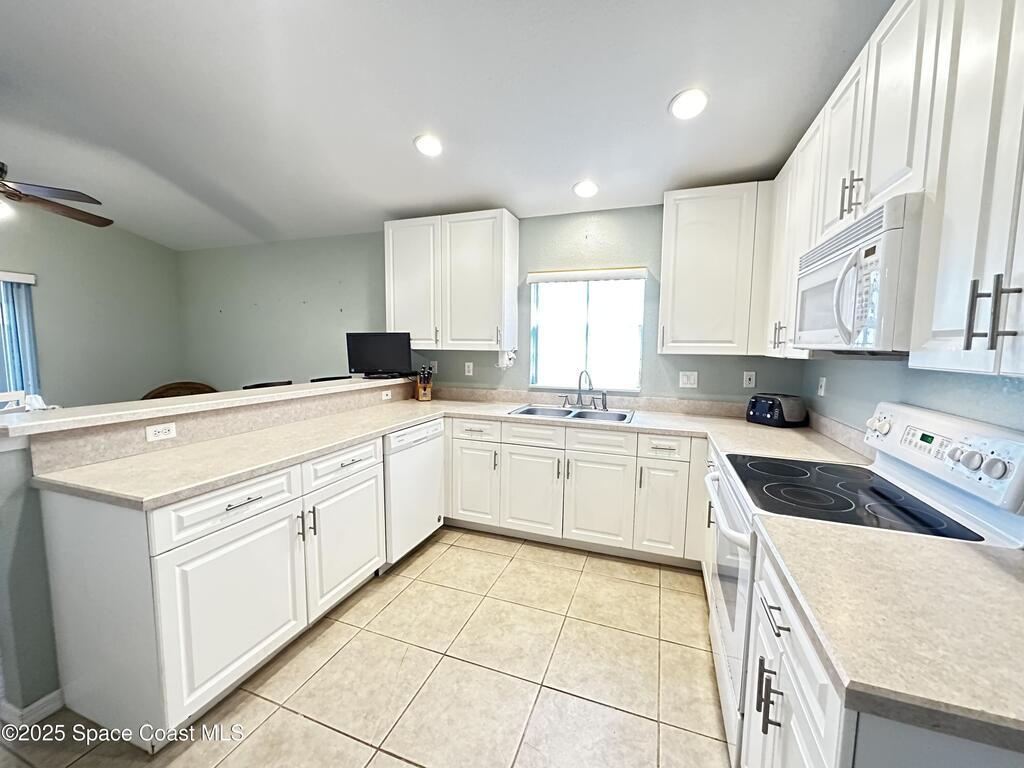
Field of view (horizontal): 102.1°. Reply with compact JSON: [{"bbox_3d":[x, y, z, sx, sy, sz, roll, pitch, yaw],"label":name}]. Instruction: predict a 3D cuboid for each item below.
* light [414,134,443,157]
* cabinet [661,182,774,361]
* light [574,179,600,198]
[{"bbox_3d":[-0.508,-1.452,2.521,0.170,0.030,0.170,5,-5,0],"label":"light"},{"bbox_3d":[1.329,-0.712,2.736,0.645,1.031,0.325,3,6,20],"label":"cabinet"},{"bbox_3d":[0.504,-1.337,2.838,0.170,0.030,0.170,3,-6,20],"label":"light"}]

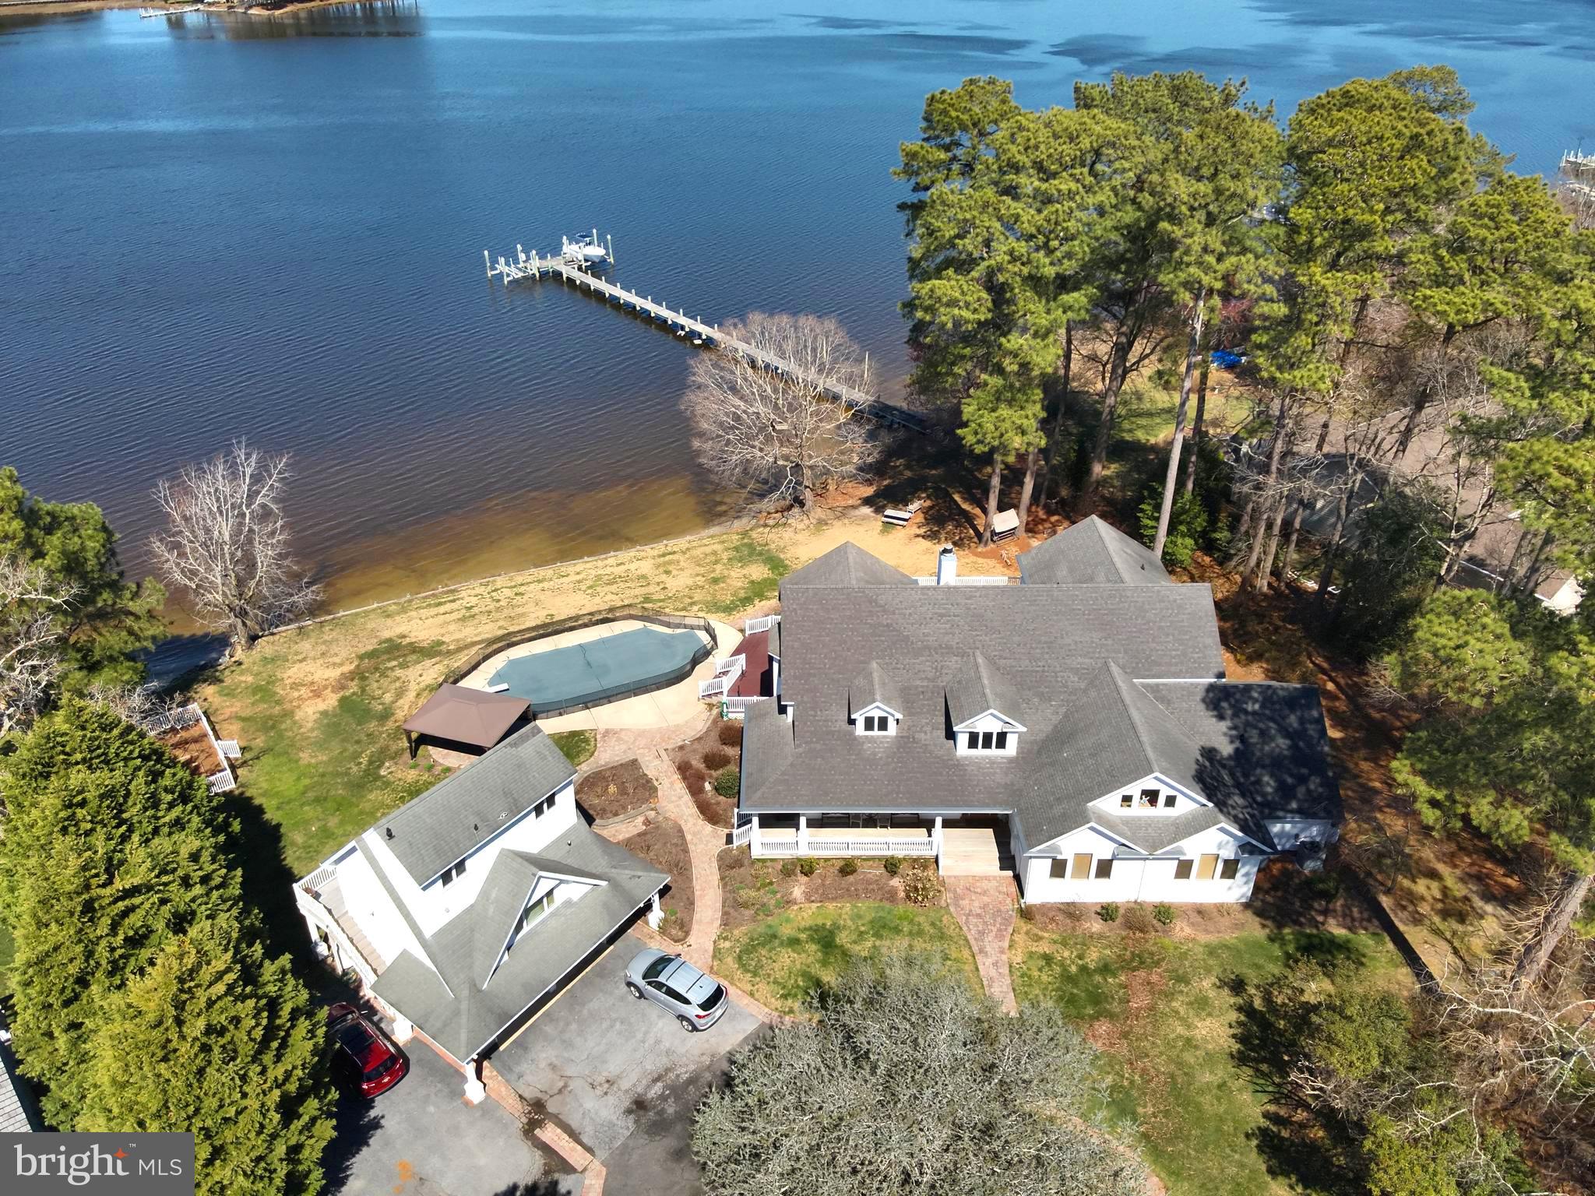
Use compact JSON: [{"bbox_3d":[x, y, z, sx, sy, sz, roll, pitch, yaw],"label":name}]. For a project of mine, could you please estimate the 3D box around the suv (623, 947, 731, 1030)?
[{"bbox_3d":[-4.634,14.997,42.614,4.500,1.660,1.850,20,37,29],"label":"suv"}]

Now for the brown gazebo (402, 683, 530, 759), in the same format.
[{"bbox_3d":[-16.369,6.349,55.254,4.970,3.100,3.870,10,33,15],"label":"brown gazebo"}]

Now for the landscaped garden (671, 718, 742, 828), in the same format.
[{"bbox_3d":[-4.486,8.104,54.284,4.000,1.200,8.200,0,32,0],"label":"landscaped garden"}]

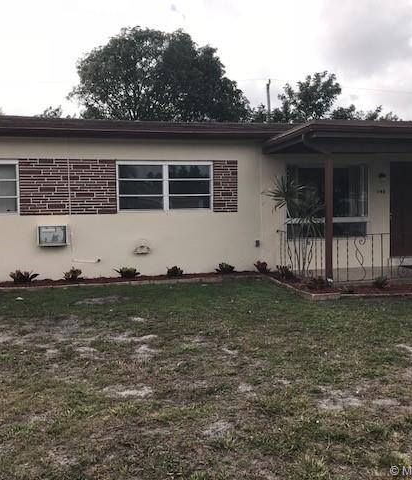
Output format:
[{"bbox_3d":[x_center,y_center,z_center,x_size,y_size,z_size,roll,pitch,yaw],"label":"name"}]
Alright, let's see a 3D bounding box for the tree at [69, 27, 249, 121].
[{"bbox_3d":[-2.211,-5.142,25.279,8.692,10.160,8.300,-2,3,-14],"label":"tree"}]

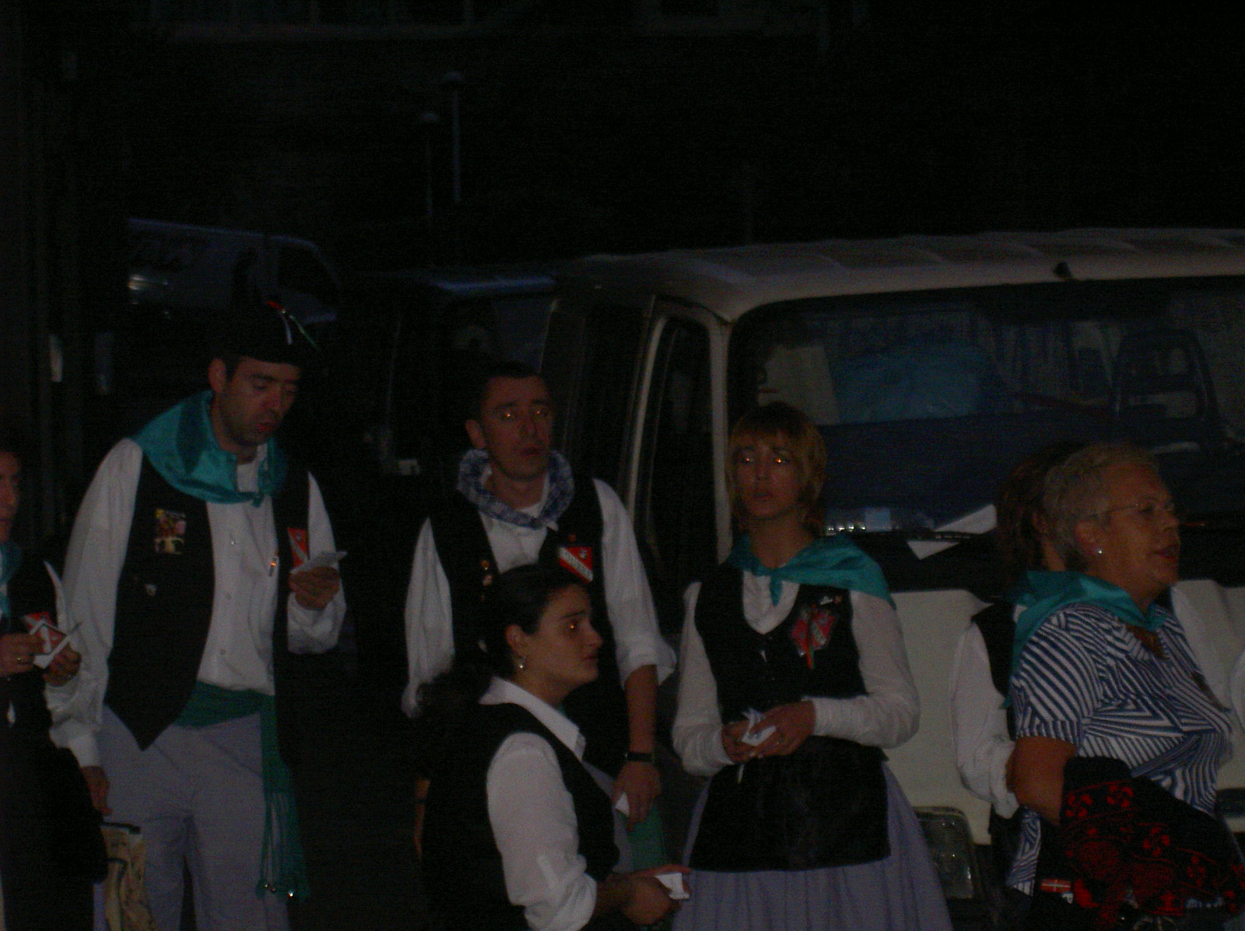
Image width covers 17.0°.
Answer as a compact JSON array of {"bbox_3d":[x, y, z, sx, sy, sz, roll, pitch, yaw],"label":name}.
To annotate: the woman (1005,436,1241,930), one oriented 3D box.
[{"bbox_3d":[0.761,0.773,6.407,0.370,1.620,0.470,2,3,33],"label":"woman"}]

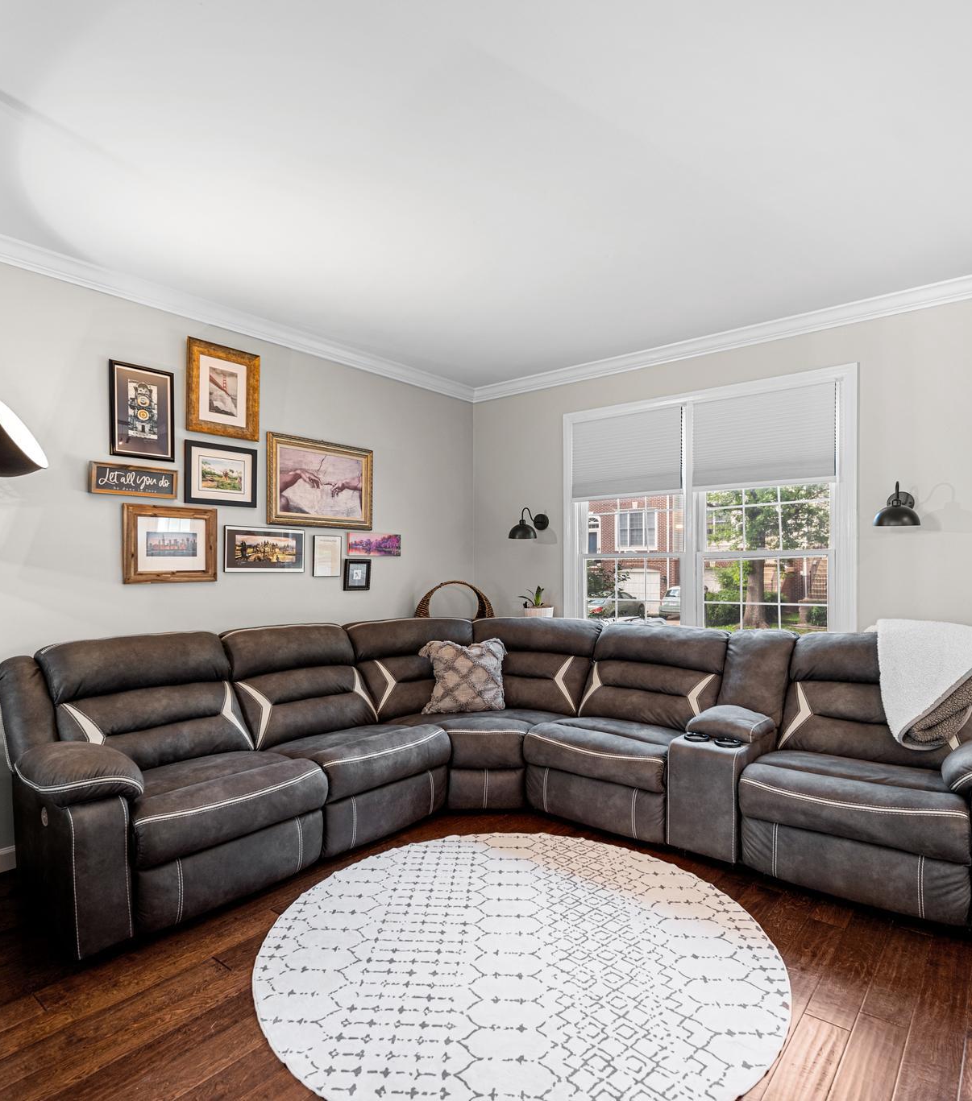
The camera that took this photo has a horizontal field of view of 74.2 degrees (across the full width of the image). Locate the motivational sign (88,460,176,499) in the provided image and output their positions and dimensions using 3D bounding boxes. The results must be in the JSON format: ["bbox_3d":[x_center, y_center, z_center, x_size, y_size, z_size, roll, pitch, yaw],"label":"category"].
[{"bbox_3d":[-1.749,-0.342,3.205,0.045,0.144,0.397,0,-1,41],"label":"motivational sign"}]

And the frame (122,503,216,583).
[{"bbox_3d":[-1.635,-0.029,3.346,0.025,0.393,0.478,0,-1,41],"label":"frame"}]

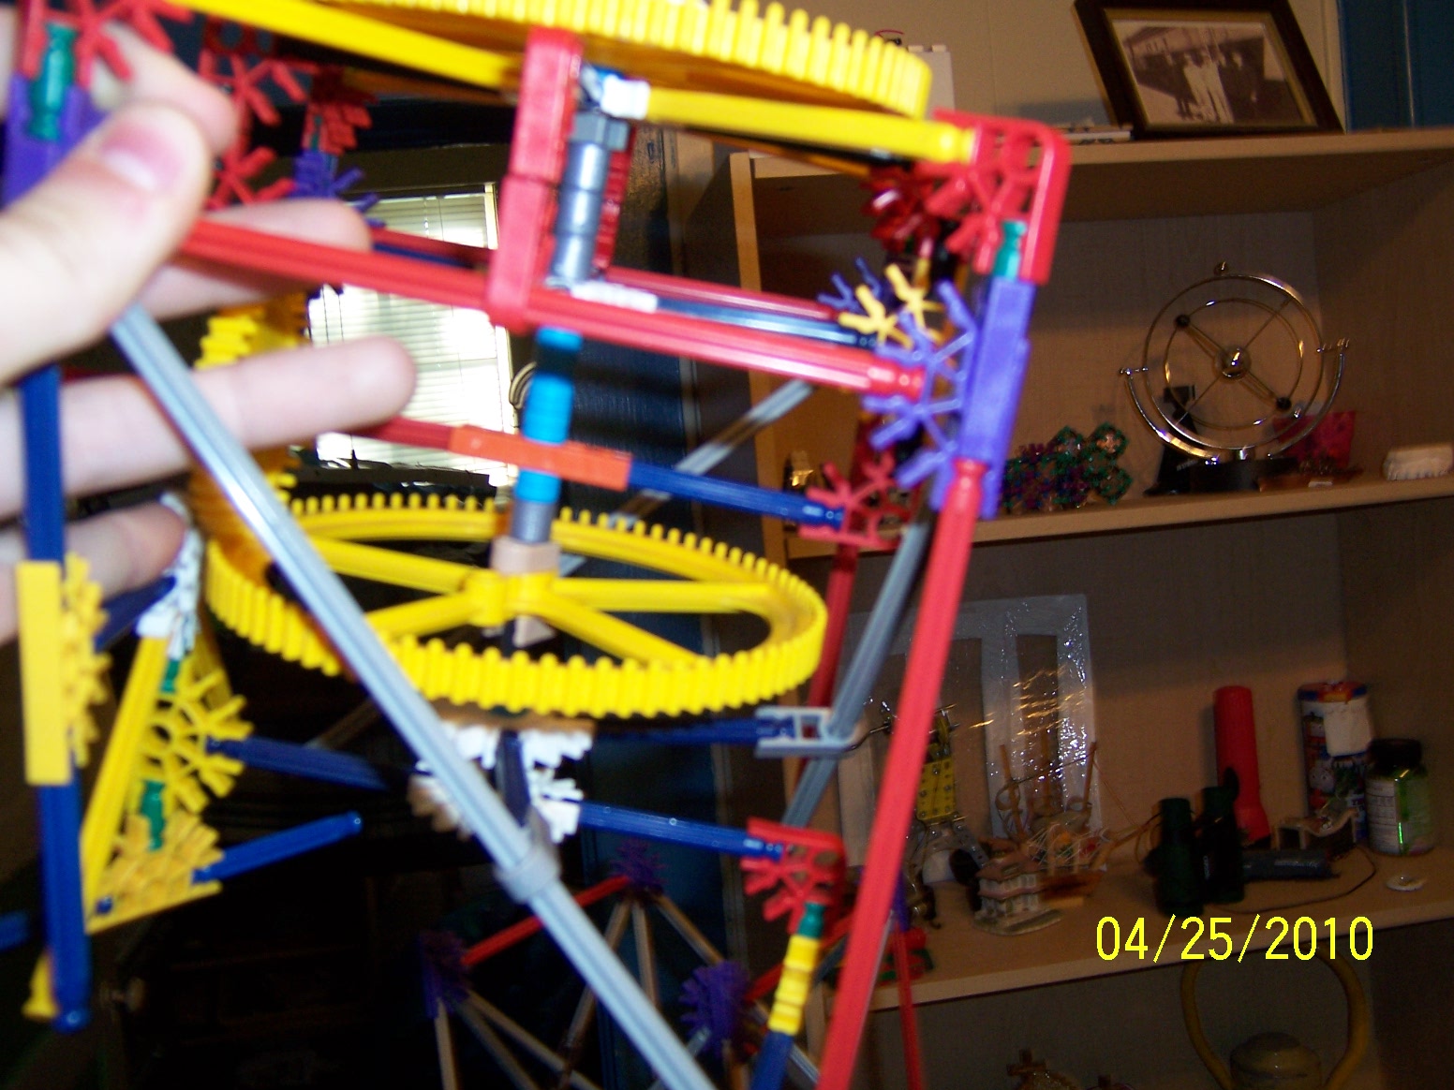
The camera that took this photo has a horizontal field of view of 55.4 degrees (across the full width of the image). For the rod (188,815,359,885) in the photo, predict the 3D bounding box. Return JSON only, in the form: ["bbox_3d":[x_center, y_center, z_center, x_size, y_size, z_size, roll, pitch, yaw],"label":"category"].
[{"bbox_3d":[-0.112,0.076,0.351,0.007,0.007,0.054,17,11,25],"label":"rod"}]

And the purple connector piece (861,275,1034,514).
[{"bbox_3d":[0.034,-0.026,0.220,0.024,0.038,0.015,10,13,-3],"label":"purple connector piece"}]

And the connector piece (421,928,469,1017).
[{"bbox_3d":[-0.120,0.187,0.607,0.022,0.037,0.022,-4,3,33],"label":"connector piece"}]

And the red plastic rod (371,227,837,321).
[{"bbox_3d":[-0.034,-0.071,0.362,0.128,0.006,0.006,9,12,-3],"label":"red plastic rod"}]

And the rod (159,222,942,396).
[{"bbox_3d":[-0.033,-0.038,0.216,0.128,0.006,0.006,11,12,-3],"label":"rod"}]

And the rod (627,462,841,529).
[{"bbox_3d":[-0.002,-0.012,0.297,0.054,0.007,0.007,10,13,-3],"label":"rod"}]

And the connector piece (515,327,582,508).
[{"bbox_3d":[-0.038,-0.030,0.294,0.009,0.041,0.009,11,12,-3],"label":"connector piece"}]

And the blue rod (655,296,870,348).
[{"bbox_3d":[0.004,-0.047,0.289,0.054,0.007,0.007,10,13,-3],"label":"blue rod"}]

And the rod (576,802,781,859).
[{"bbox_3d":[-0.015,0.064,0.310,0.054,0.006,0.006,11,11,-2],"label":"rod"}]

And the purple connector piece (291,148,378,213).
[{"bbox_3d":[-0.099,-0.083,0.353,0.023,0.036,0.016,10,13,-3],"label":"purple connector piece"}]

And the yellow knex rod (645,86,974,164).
[{"bbox_3d":[0.011,-0.078,0.254,0.006,0.006,0.086,-7,22,-45],"label":"yellow knex rod"}]

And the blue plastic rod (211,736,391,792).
[{"bbox_3d":[-0.088,0.050,0.308,0.054,0.006,0.006,11,11,-2],"label":"blue plastic rod"}]

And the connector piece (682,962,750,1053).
[{"bbox_3d":[-0.005,0.182,0.544,0.022,0.037,0.022,-4,3,33],"label":"connector piece"}]

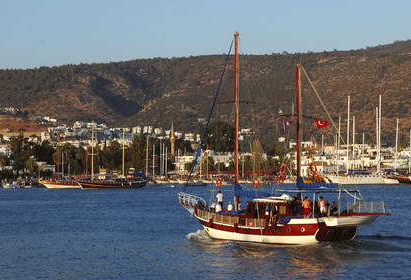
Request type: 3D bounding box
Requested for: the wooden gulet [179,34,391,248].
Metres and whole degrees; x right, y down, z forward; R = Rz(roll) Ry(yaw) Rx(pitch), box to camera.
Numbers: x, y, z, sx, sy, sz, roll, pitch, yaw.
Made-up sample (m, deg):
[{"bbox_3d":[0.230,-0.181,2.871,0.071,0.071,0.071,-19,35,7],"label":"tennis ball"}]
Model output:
[{"bbox_3d":[4.242,-0.264,79.231,4.949,15.655,20.200,1,-2,-38],"label":"wooden gulet"}]

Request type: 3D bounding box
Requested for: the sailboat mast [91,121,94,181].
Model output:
[{"bbox_3d":[-35.875,3.429,345.000,0.420,19.100,0.420,0,-2,0],"label":"sailboat mast"}]

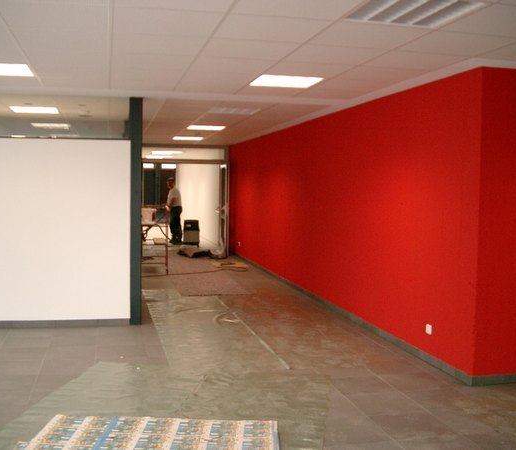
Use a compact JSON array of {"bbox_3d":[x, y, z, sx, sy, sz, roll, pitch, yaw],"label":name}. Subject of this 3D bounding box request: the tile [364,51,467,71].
[{"bbox_3d":[1.144,-1.228,4.808,0.613,0.025,0.614,0,4,-13],"label":"tile"}]

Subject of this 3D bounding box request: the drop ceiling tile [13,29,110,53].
[{"bbox_3d":[-1.304,-1.237,4.297,0.613,0.025,0.614,0,4,-13],"label":"drop ceiling tile"}]

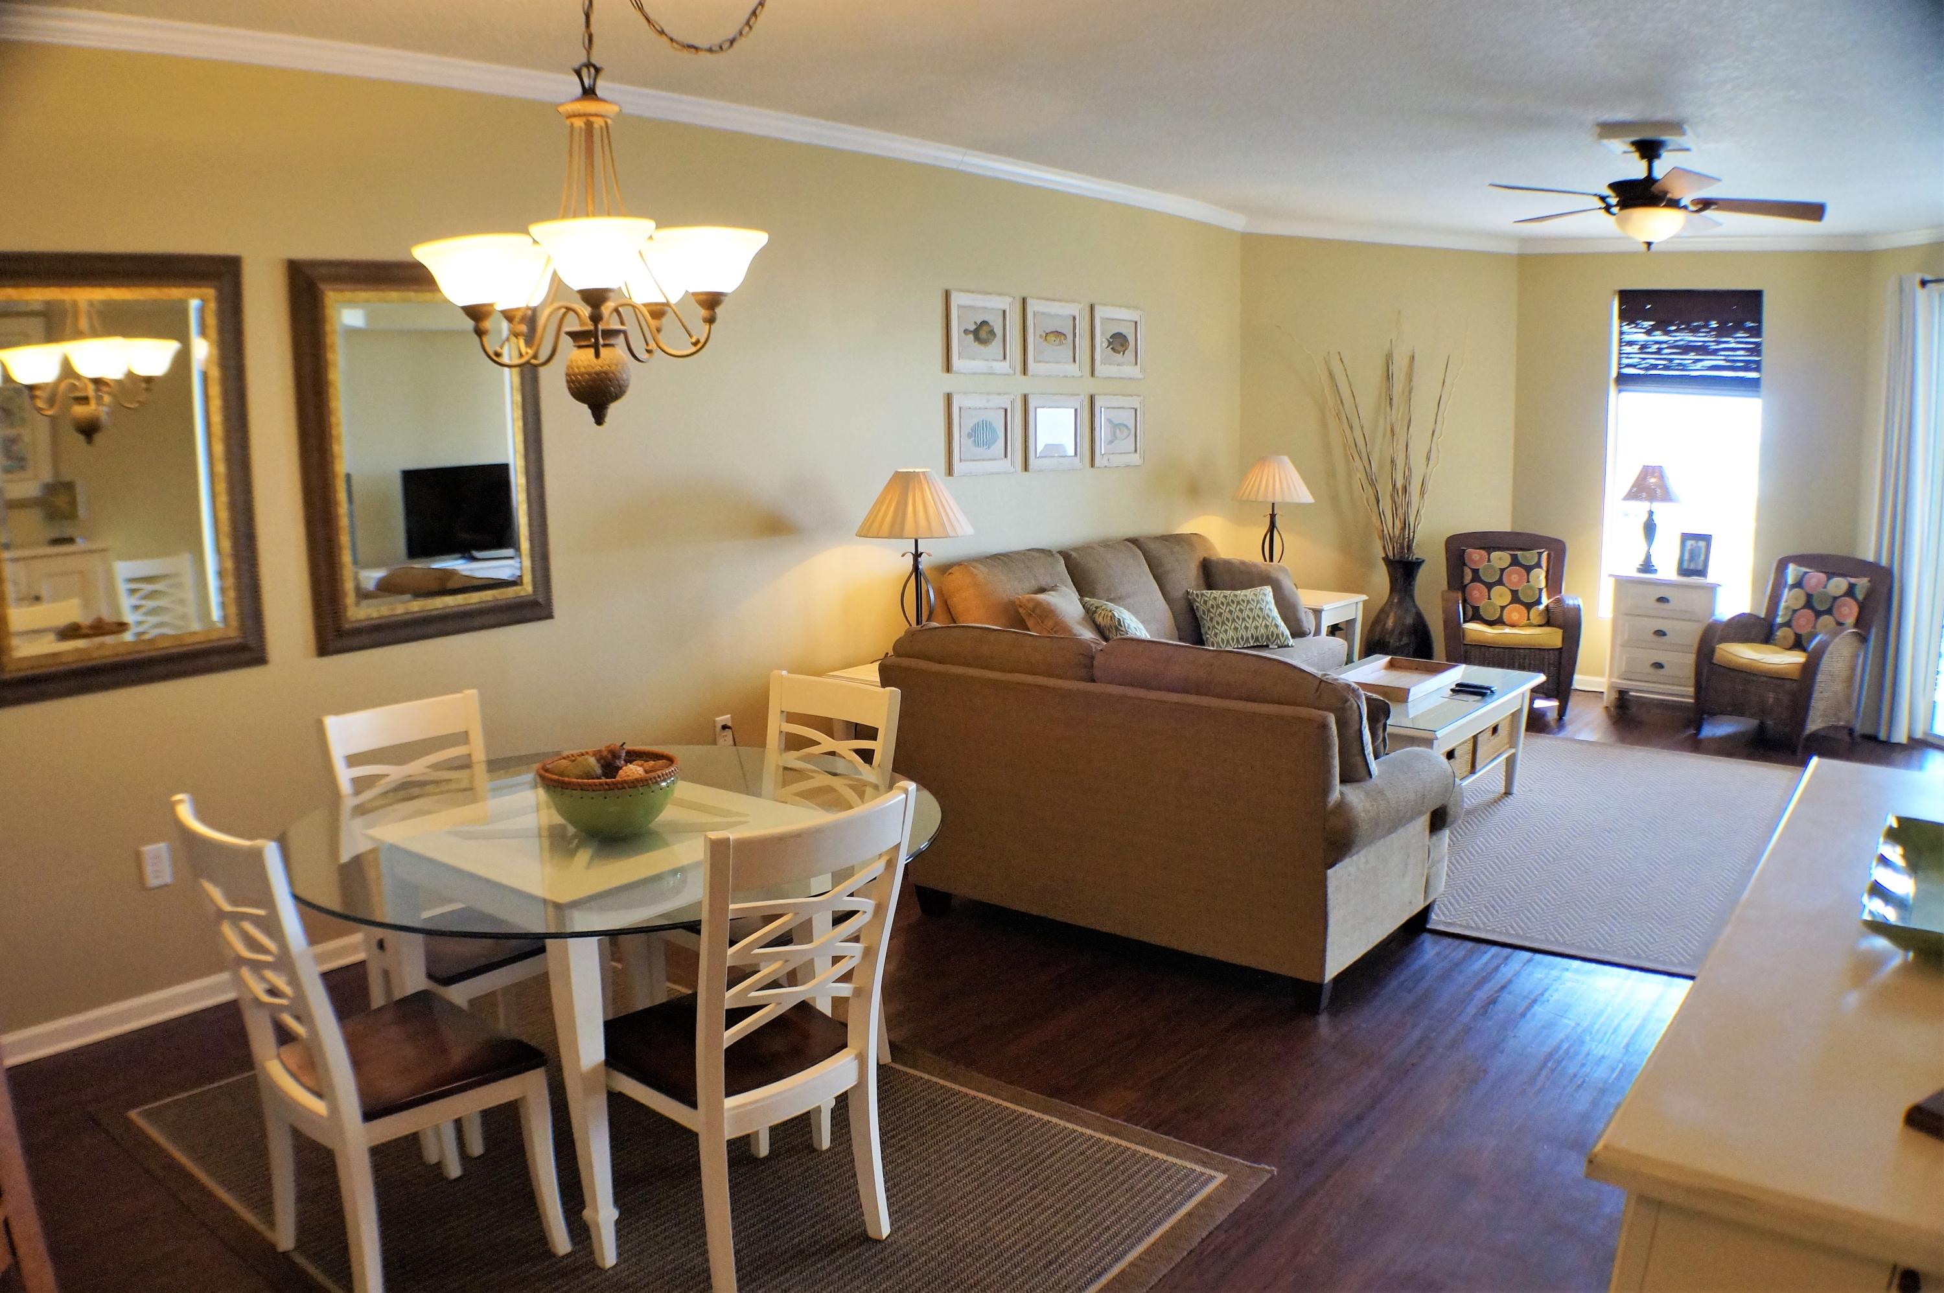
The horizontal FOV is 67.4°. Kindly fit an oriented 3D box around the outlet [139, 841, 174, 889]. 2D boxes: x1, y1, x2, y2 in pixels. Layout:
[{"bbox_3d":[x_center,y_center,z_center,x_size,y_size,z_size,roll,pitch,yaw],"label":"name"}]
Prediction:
[{"bbox_3d":[-2.155,0.584,3.858,0.008,0.115,0.075,6,12,37],"label":"outlet"}]

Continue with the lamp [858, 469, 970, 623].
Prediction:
[{"bbox_3d":[-0.211,-0.306,5.797,0.450,0.799,0.450,-1,9,0],"label":"lamp"}]

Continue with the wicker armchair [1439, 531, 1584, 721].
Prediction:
[{"bbox_3d":[2.826,-0.135,7.703,0.724,0.916,0.722,2,10,16],"label":"wicker armchair"}]

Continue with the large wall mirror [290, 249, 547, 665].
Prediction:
[{"bbox_3d":[-1.546,-0.550,4.172,0.047,1.060,0.793,7,12,37],"label":"large wall mirror"}]

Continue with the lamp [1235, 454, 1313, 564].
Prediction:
[{"bbox_3d":[1.633,-0.654,7.904,0.450,0.767,0.450,6,12,37],"label":"lamp"}]

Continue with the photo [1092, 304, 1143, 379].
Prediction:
[{"bbox_3d":[0.717,-1.466,7.034,0.035,0.342,0.421,7,12,37],"label":"photo"}]

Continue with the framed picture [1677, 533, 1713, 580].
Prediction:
[{"bbox_3d":[3.659,-0.459,7.385,0.090,0.236,0.172,-9,12,-42],"label":"framed picture"}]

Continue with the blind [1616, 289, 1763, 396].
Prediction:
[{"bbox_3d":[3.761,-1.591,7.610,0.761,0.534,0.079,7,12,37],"label":"blind"}]

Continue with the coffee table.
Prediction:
[{"bbox_3d":[1.700,0.411,5.877,0.820,0.460,1.370,6,12,37],"label":"coffee table"}]

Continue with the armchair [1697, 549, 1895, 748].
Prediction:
[{"bbox_3d":[3.901,0.017,6.860,0.770,0.880,0.630,-7,11,-32],"label":"armchair"}]

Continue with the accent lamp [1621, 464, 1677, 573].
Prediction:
[{"bbox_3d":[3.547,-0.663,7.617,0.313,0.574,0.313,6,12,37],"label":"accent lamp"}]

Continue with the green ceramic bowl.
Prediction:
[{"bbox_3d":[-0.733,0.303,2.956,0.299,0.145,0.299,-1,9,0],"label":"green ceramic bowl"}]

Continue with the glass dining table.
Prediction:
[{"bbox_3d":[-0.703,0.717,2.942,1.287,0.763,1.287,7,12,37],"label":"glass dining table"}]

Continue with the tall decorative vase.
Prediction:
[{"bbox_3d":[2.378,-0.121,8.105,0.384,0.758,0.384,7,12,37],"label":"tall decorative vase"}]

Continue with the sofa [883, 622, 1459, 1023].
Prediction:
[{"bbox_3d":[0.596,0.393,4.522,1.554,0.903,1.013,7,12,37],"label":"sofa"}]

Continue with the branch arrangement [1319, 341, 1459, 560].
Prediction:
[{"bbox_3d":[2.235,-1.047,7.811,0.773,1.193,0.600,6,12,37],"label":"branch arrangement"}]

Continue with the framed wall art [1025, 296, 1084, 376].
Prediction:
[{"bbox_3d":[0.355,-1.346,6.340,0.035,0.330,0.380,7,12,41],"label":"framed wall art"}]

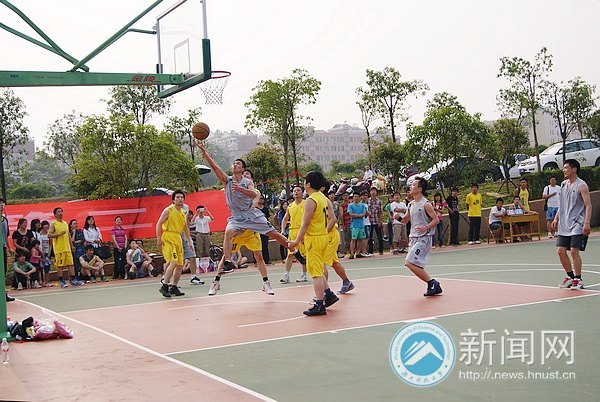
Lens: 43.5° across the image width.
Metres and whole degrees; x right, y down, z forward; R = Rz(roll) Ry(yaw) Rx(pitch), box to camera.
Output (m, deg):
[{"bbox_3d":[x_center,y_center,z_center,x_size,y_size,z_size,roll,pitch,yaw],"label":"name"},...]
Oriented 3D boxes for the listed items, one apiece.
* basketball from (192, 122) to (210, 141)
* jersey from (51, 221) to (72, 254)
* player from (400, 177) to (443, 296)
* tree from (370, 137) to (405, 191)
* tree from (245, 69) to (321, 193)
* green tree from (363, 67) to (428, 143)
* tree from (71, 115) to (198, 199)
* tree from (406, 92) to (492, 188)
[{"bbox_3d":[-1.325,-0.935,10.100,0.243,0.243,0.243,-3,-1,0],"label":"basketball"},{"bbox_3d":[-5.239,0.791,16.500,0.450,0.720,0.300,-3,-1,-30],"label":"jersey"},{"bbox_3d":[1.609,0.482,10.200,0.620,1.600,0.500,-3,-1,-27],"label":"player"},{"bbox_3d":[3.398,-1.429,29.000,1.350,2.050,1.220,-3,-1,0],"label":"tree"},{"bbox_3d":[-0.664,-2.675,28.500,2.880,4.710,2.600,-3,-1,0],"label":"tree"},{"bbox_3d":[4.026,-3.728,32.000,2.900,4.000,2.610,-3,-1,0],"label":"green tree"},{"bbox_3d":[-4.803,-1.059,21.800,3.400,2.800,3.100,-4,-1,0],"label":"tree"},{"bbox_3d":[5.235,-2.013,26.300,2.850,3.500,2.700,-4,-1,0],"label":"tree"}]

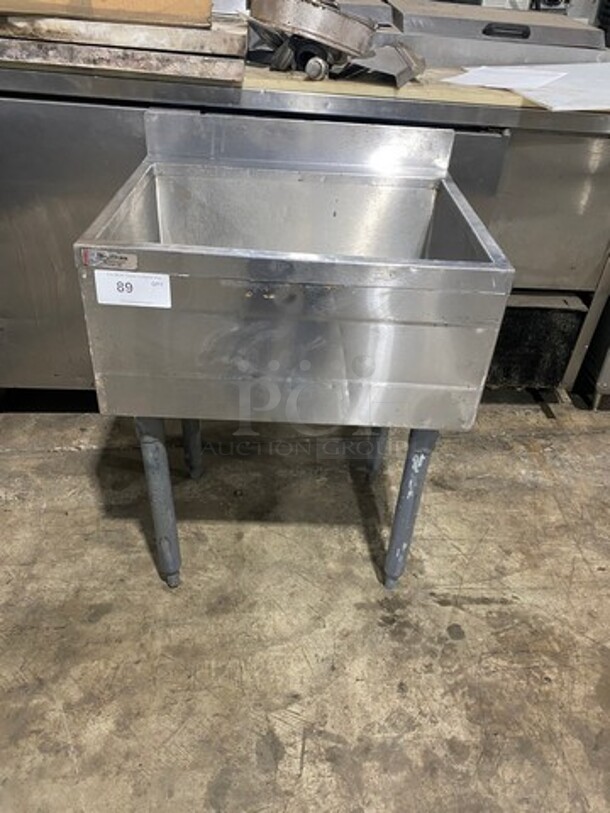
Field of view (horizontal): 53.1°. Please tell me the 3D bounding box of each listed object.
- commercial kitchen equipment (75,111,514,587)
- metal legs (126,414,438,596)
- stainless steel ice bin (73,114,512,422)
[{"bbox_3d":[-0.030,-0.078,1.237,0.609,0.839,0.506,3,35,-2],"label":"commercial kitchen equipment"},{"bbox_3d":[-0.040,0.095,1.313,0.505,0.469,0.388,3,35,-2],"label":"metal legs"},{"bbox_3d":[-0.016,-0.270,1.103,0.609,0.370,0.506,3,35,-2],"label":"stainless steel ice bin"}]

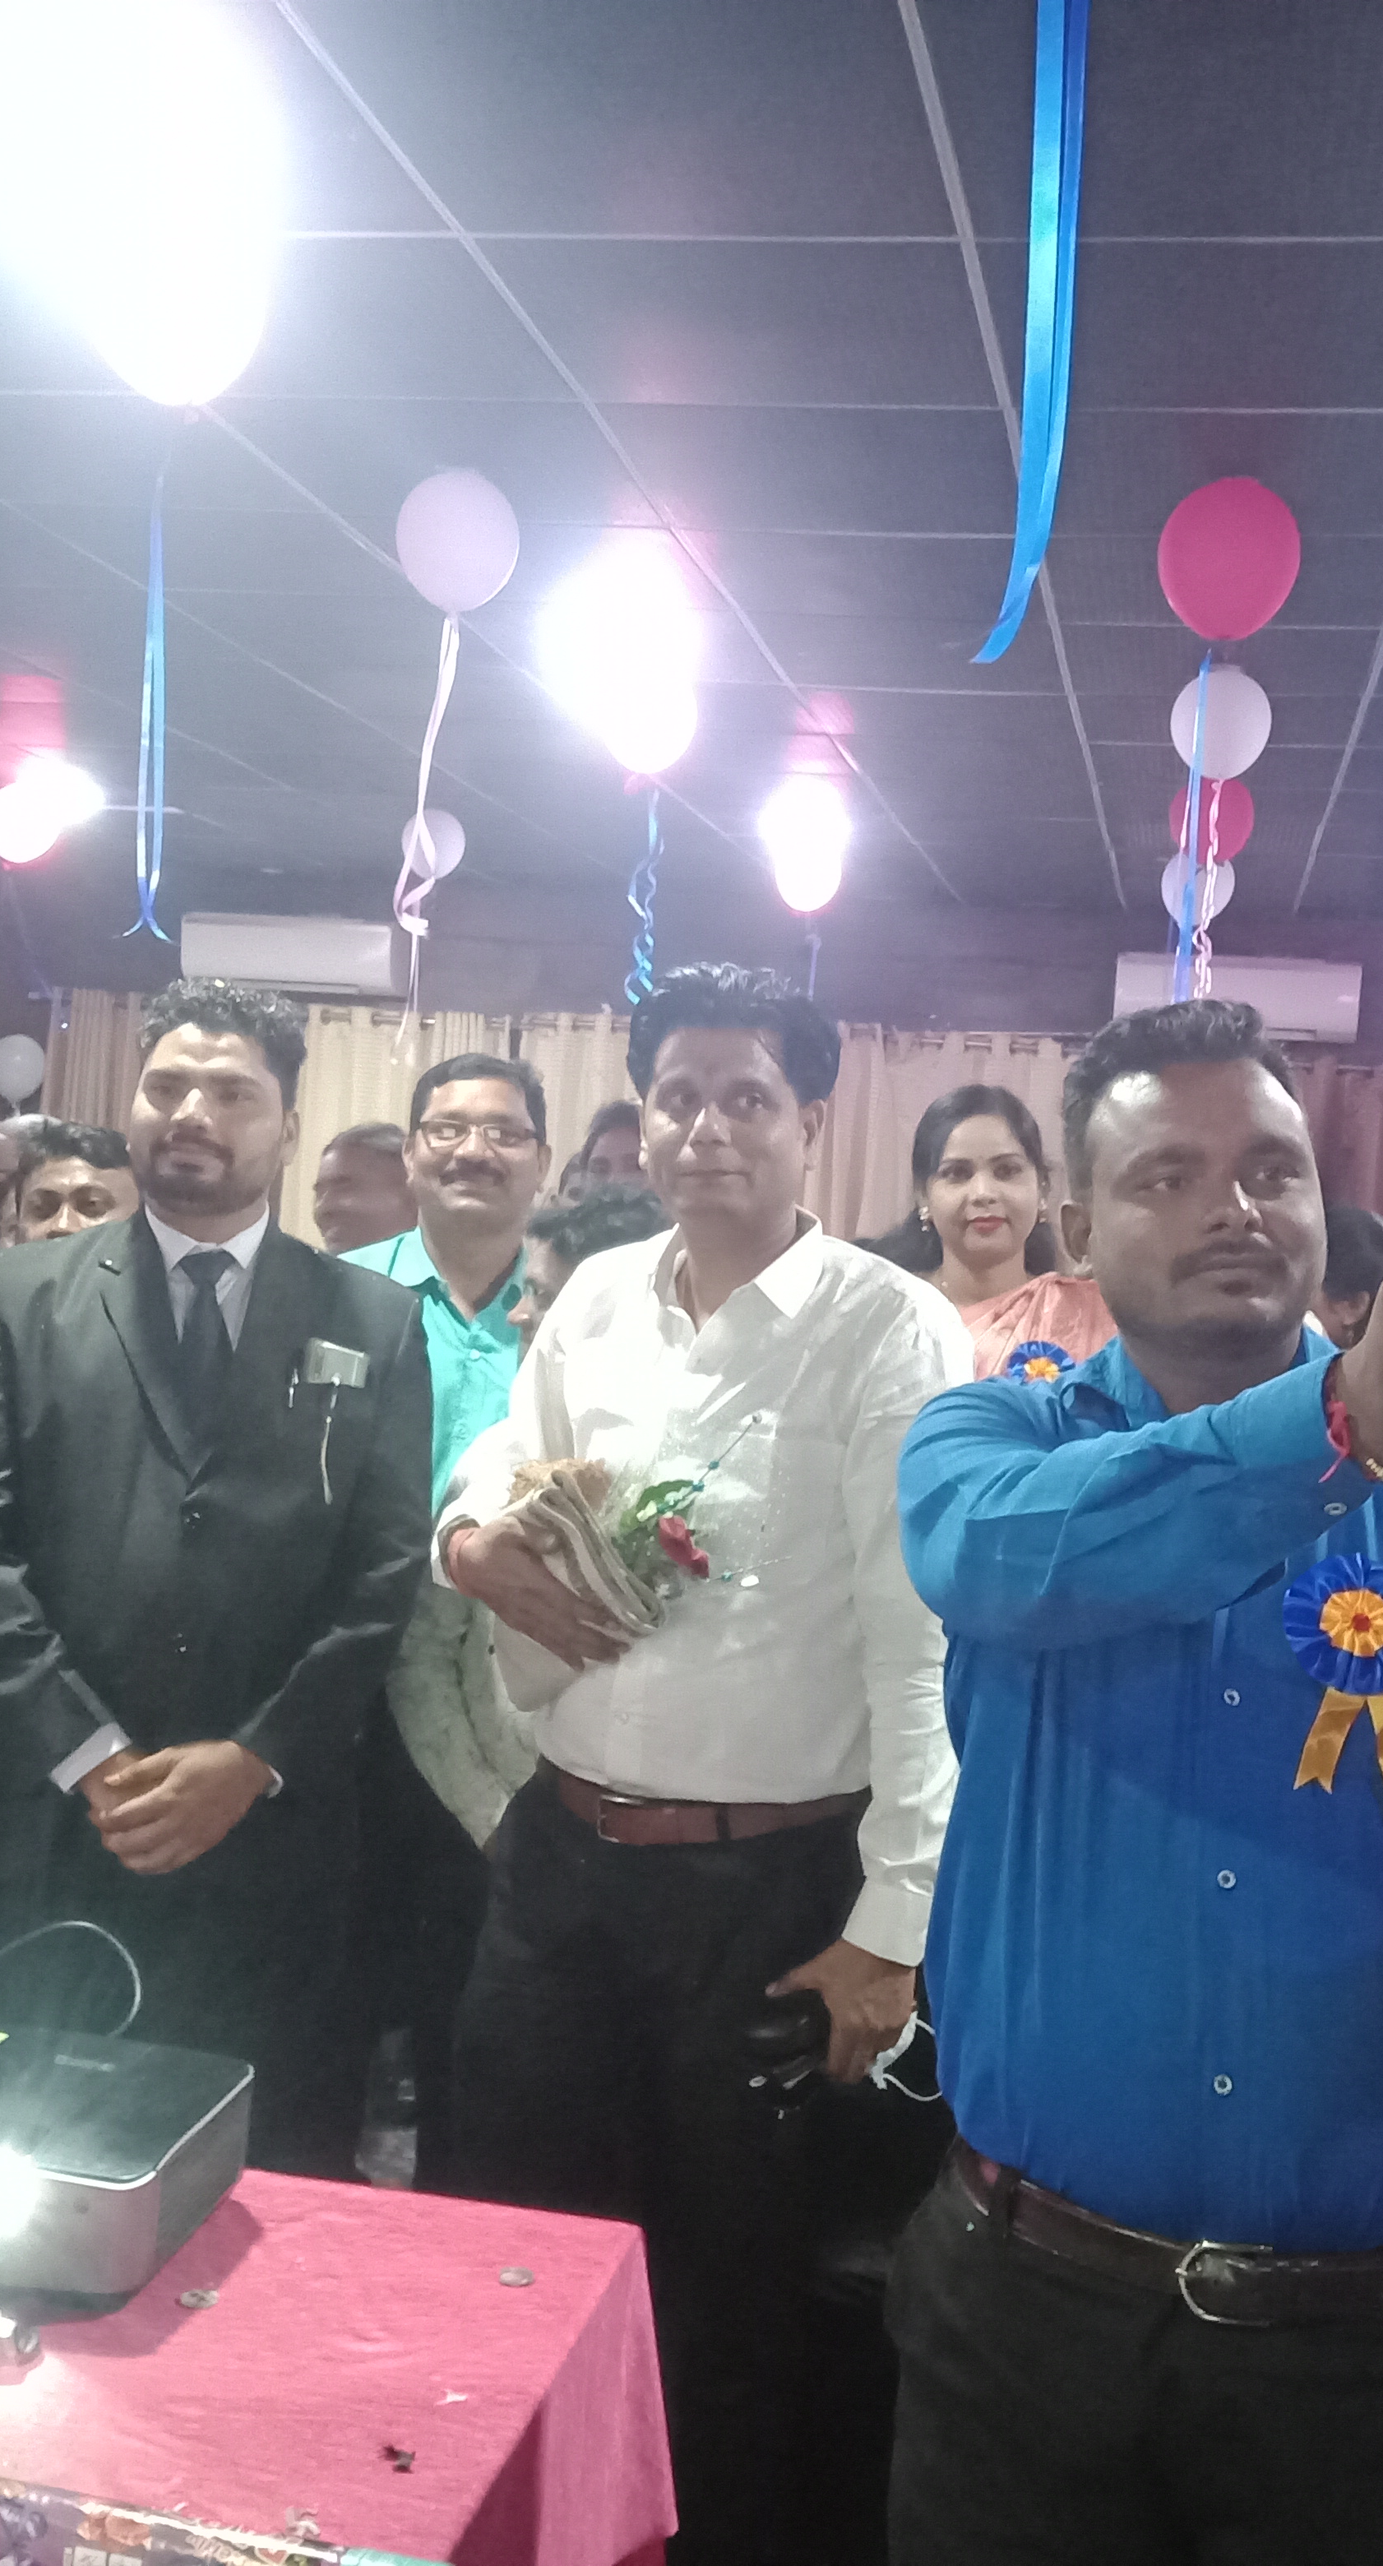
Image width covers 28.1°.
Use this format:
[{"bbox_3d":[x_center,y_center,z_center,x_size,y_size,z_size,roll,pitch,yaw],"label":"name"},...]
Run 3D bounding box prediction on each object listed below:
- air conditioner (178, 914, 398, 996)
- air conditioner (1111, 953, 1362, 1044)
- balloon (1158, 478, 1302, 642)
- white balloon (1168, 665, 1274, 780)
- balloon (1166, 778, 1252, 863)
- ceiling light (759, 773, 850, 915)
[{"bbox_3d":[-1.615,-1.304,10.918,0.870,0.280,0.210,4,2,10],"label":"air conditioner"},{"bbox_3d":[1.860,-0.971,9.442,0.840,0.280,0.220,4,2,10],"label":"air conditioner"},{"bbox_3d":[0.773,-1.037,3.970,0.207,0.234,0.207,4,2,10],"label":"balloon"},{"bbox_3d":[1.115,-1.179,5.815,0.225,0.242,0.225,4,2,10],"label":"white balloon"},{"bbox_3d":[1.347,-1.202,7.172,0.225,0.250,0.225,4,2,10],"label":"balloon"},{"bbox_3d":[0.293,-1.130,7.132,0.234,0.358,0.234,4,2,10],"label":"ceiling light"}]

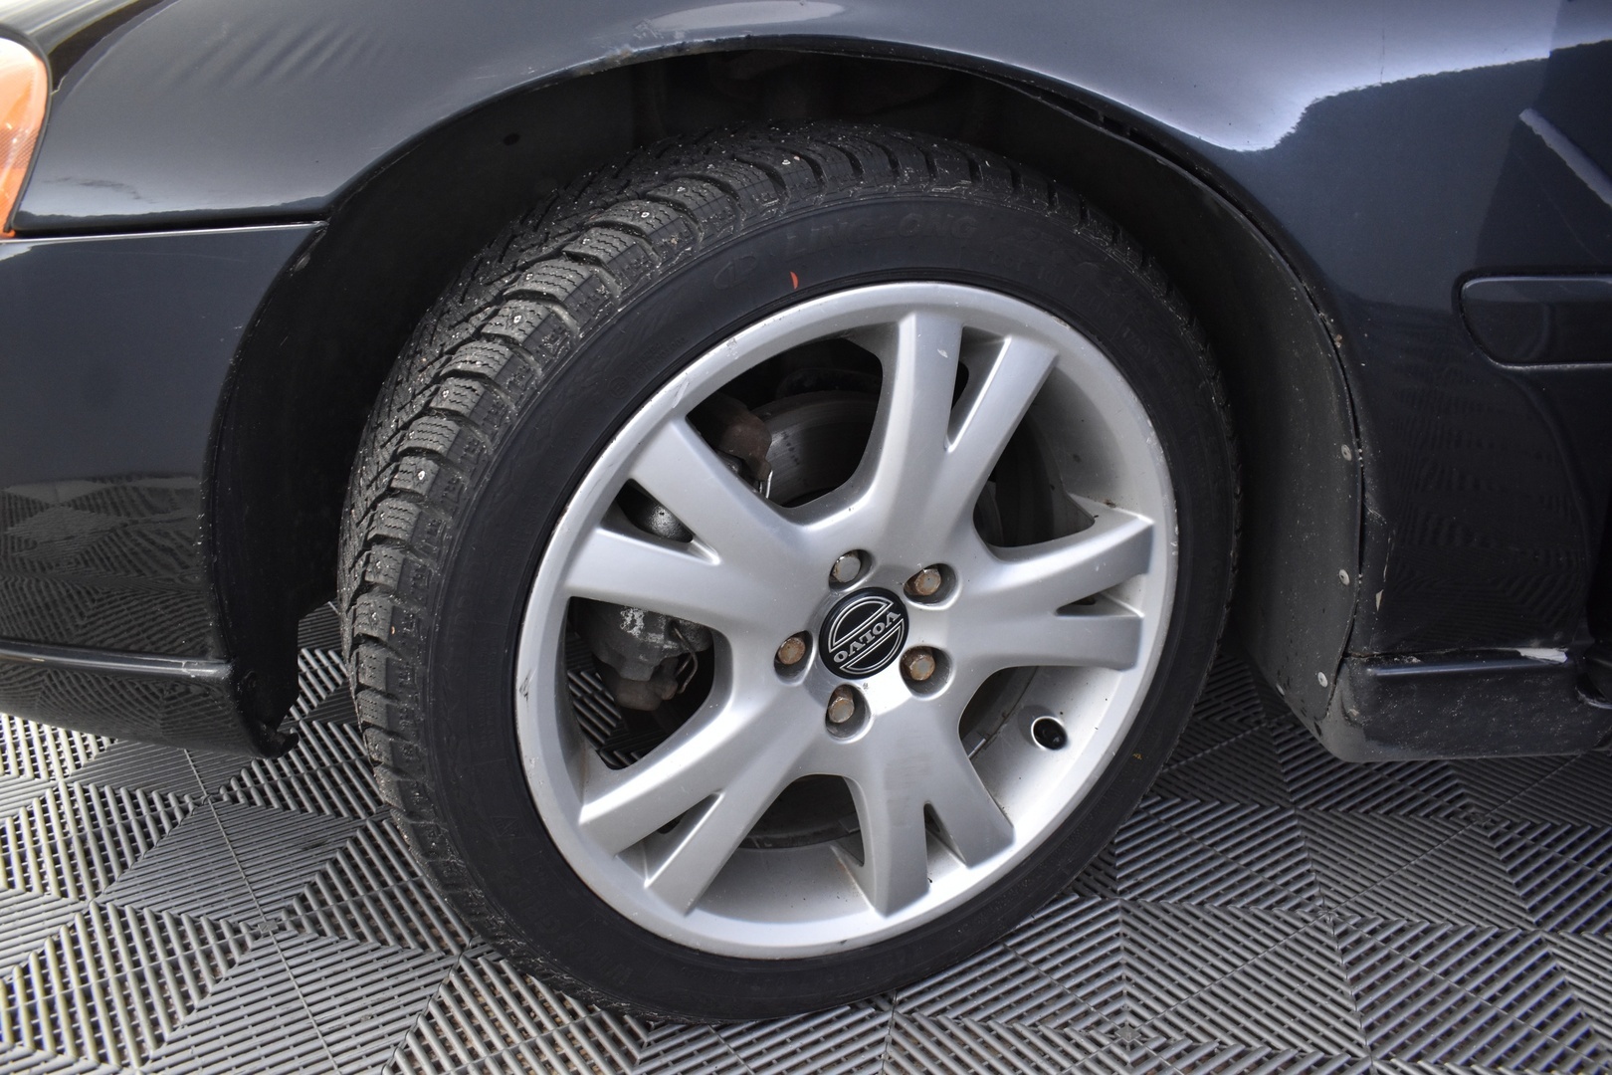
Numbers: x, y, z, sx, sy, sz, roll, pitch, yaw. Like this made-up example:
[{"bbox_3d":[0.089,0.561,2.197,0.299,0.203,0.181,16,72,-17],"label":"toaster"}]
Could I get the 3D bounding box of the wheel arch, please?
[{"bbox_3d":[-0.020,-0.109,0.807,0.720,0.450,0.270,0,19,0],"label":"wheel arch"}]

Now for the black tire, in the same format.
[{"bbox_3d":[0.008,0.037,0.864,0.637,0.637,0.228,-8,21,-23],"label":"black tire"}]

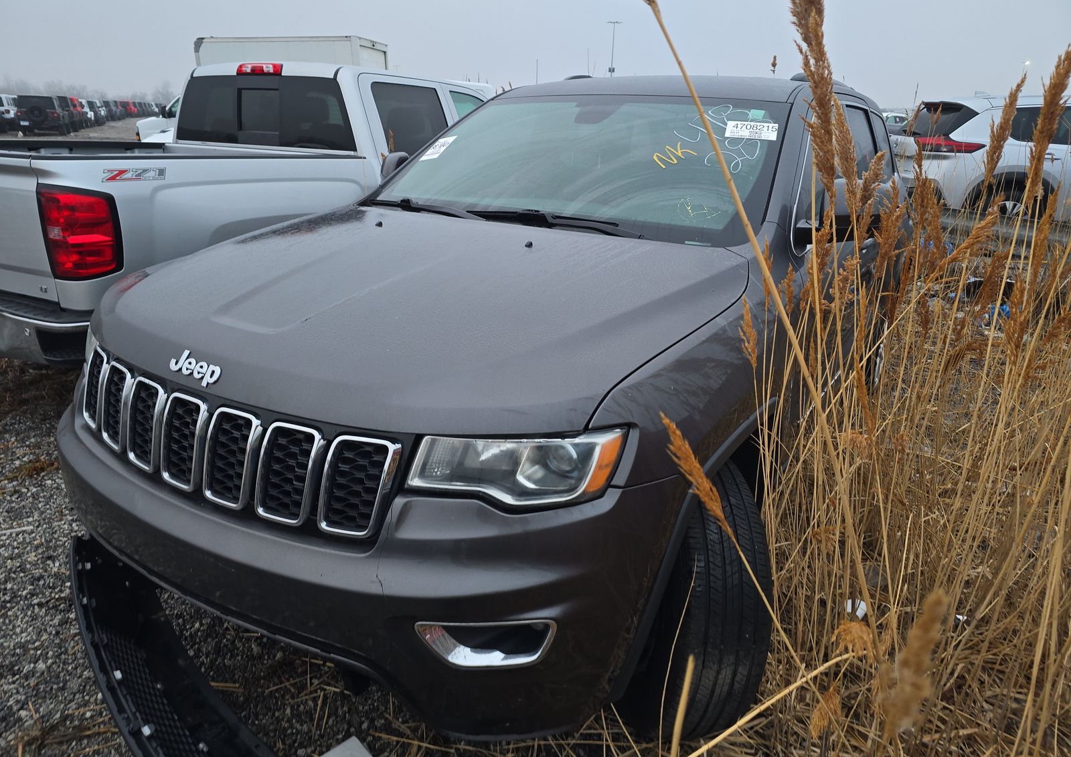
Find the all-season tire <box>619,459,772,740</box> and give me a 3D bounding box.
[{"bbox_3d":[0.380,0.524,1.956,0.250,0.775,0.775,0,19,-7],"label":"all-season tire"}]

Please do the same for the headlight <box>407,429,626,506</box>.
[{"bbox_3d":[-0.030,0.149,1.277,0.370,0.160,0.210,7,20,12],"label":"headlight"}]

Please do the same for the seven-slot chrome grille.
[{"bbox_3d":[-0.720,0.121,1.514,1.020,0.210,0.160,14,22,29],"label":"seven-slot chrome grille"}]

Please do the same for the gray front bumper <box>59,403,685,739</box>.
[{"bbox_3d":[-0.651,0.341,1.731,1.890,0.620,0.540,14,22,29],"label":"gray front bumper"}]

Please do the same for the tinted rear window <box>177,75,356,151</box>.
[{"bbox_3d":[-1.797,-1.734,4.642,1.520,0.420,0.090,10,12,22],"label":"tinted rear window"}]

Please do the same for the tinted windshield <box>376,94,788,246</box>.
[{"bbox_3d":[0.146,-0.840,2.635,1.550,0.140,0.931,14,51,29],"label":"tinted windshield"}]

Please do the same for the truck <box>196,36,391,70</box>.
[{"bbox_3d":[-8.150,-8.170,21.300,7.200,3.400,2.400,5,20,9],"label":"truck"}]

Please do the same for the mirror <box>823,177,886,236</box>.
[{"bbox_3d":[1.005,-0.540,2.269,0.220,0.180,0.130,14,22,29],"label":"mirror"}]

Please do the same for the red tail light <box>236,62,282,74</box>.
[{"bbox_3d":[-1.766,-1.997,4.601,0.375,0.075,0.090,10,21,22],"label":"red tail light"}]

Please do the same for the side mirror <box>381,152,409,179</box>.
[{"bbox_3d":[-0.639,-0.944,3.207,0.220,0.180,0.130,14,22,29],"label":"side mirror"}]

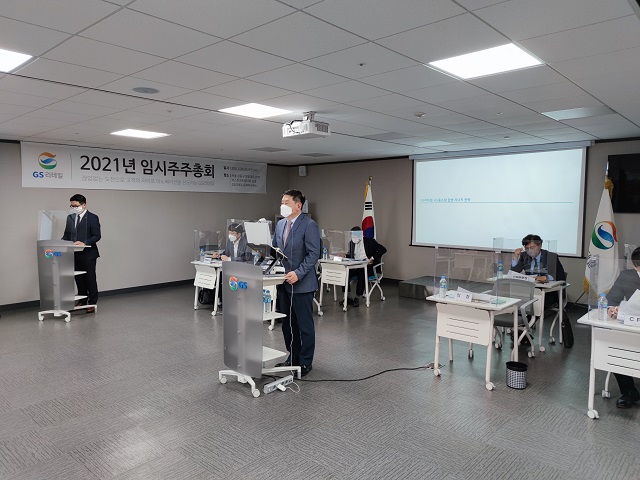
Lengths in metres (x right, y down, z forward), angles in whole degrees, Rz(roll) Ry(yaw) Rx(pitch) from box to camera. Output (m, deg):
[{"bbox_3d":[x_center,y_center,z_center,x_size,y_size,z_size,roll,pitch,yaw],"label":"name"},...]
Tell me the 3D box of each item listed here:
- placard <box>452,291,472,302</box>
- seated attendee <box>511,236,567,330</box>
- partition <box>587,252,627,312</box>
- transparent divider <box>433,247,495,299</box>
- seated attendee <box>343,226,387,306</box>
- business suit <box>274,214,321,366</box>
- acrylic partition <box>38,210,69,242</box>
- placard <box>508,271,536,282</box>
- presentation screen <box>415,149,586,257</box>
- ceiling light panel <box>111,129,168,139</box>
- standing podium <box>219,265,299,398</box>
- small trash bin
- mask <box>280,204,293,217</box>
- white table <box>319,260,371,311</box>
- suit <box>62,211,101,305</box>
[{"bbox_3d":[1.326,0.526,4.137,0.065,0.070,0.200,-4,6,-42],"label":"placard"},{"bbox_3d":[2.694,0.570,5.510,0.600,1.250,0.800,4,6,42],"label":"seated attendee"},{"bbox_3d":[2.468,0.411,3.428,0.620,0.510,0.340,4,6,44],"label":"partition"},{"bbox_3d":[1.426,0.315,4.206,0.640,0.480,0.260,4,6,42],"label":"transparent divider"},{"bbox_3d":[0.700,0.415,7.324,0.620,1.250,0.820,4,6,42],"label":"seated attendee"},{"bbox_3d":[-0.224,0.509,4.435,0.350,1.520,0.500,-4,6,-43],"label":"business suit"},{"bbox_3d":[-3.635,-0.163,6.300,0.580,0.510,0.270,2,5,17],"label":"acrylic partition"},{"bbox_3d":[2.439,0.467,5.369,0.240,0.090,0.080,4,6,44],"label":"placard"},{"bbox_3d":[2.806,-0.624,7.514,2.930,1.640,0.050,4,6,44],"label":"presentation screen"},{"bbox_3d":[-2.523,-1.512,6.267,0.600,0.050,0.600,4,6,42],"label":"ceiling light panel"},{"bbox_3d":[-0.522,0.773,4.131,0.580,1.120,0.640,4,6,40],"label":"standing podium"},{"bbox_3d":[1.772,1.208,3.993,0.190,0.215,0.190,4,6,42],"label":"small trash bin"},{"bbox_3d":[-0.322,-0.279,4.260,0.085,0.125,0.125,-4,6,-38],"label":"mask"},{"bbox_3d":[0.389,0.702,7.119,0.700,0.720,0.550,4,6,44],"label":"white table"},{"bbox_3d":[-3.550,0.287,6.615,0.560,1.420,0.450,2,5,16],"label":"suit"}]

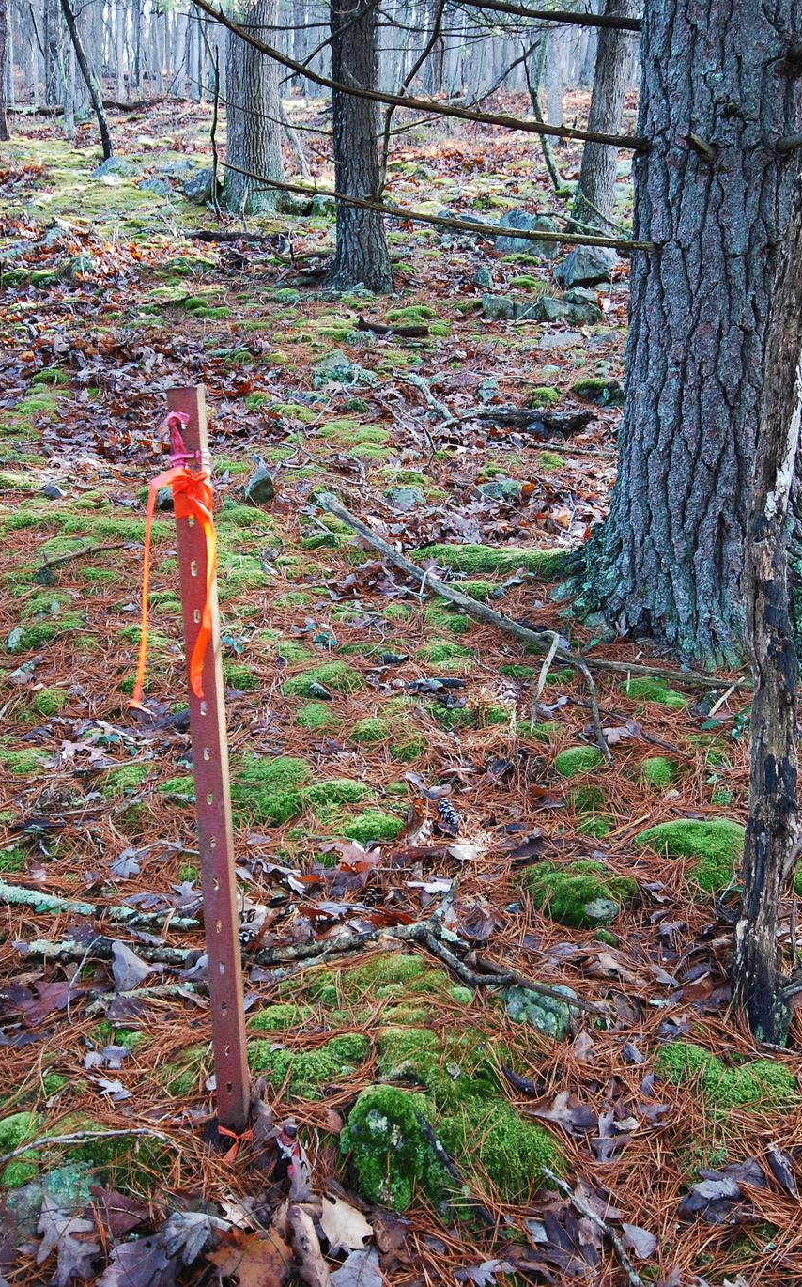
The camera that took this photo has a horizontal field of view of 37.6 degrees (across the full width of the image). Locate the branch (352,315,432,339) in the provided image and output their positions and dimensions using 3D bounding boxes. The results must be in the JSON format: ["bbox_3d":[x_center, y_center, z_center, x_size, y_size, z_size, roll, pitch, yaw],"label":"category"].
[{"bbox_3d":[-0.049,-1.807,6.785,0.450,0.075,0.081,10,31,23],"label":"branch"}]

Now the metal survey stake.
[{"bbox_3d":[-0.299,0.213,1.873,0.052,1.210,0.038,0,12,10],"label":"metal survey stake"}]

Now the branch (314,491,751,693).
[{"bbox_3d":[0.211,-0.192,3.685,0.288,0.090,1.921,-23,35,-33],"label":"branch"}]

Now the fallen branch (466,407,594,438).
[{"bbox_3d":[0.561,-1.000,5.173,0.562,0.110,0.165,4,29,19],"label":"fallen branch"}]

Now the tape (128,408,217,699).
[{"bbox_3d":[-0.344,-0.124,1.785,0.125,0.445,0.065,2,11,10],"label":"tape"}]

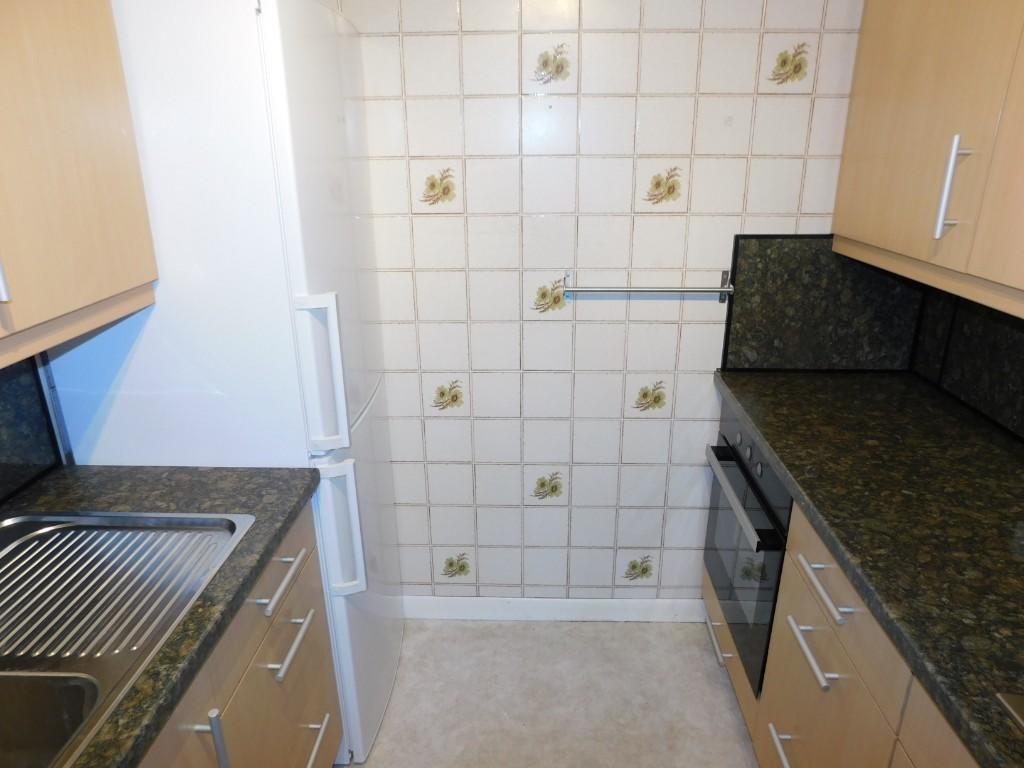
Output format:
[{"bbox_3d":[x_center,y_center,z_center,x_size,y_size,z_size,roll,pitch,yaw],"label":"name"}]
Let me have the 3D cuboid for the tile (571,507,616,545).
[{"bbox_3d":[0.267,0.470,2.230,0.150,0.150,0.009,0,20,2],"label":"tile"}]

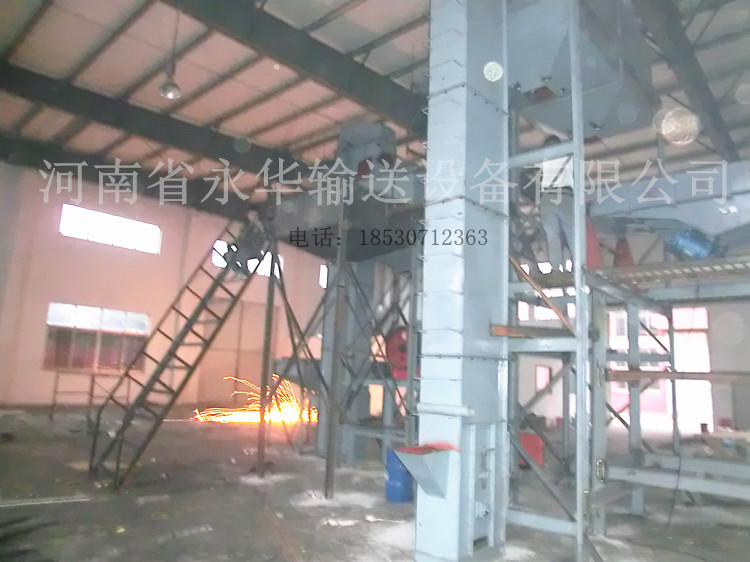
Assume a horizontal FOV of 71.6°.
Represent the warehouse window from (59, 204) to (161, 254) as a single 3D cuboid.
[{"bbox_3d":[-9.265,-1.781,18.341,0.142,1.006,3.293,-6,-12,42],"label":"warehouse window"}]

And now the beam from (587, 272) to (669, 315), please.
[{"bbox_3d":[3.430,0.212,6.969,0.086,0.146,3.543,-6,-12,42],"label":"beam"}]

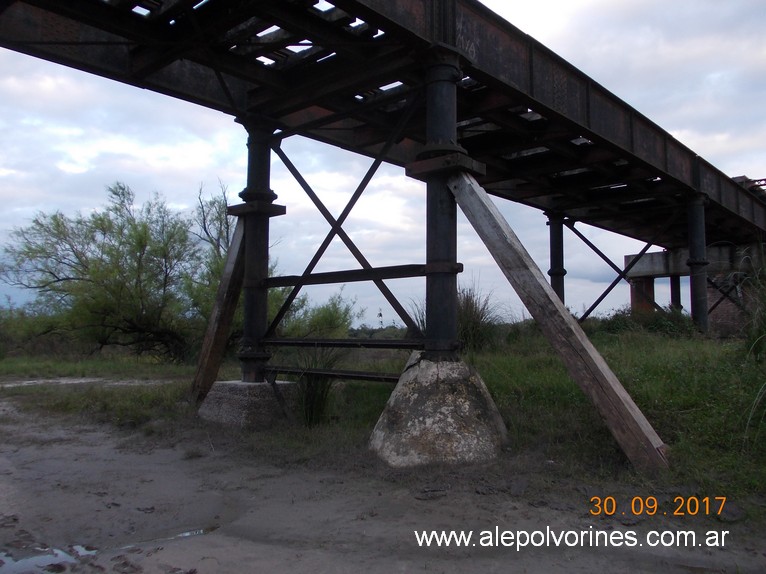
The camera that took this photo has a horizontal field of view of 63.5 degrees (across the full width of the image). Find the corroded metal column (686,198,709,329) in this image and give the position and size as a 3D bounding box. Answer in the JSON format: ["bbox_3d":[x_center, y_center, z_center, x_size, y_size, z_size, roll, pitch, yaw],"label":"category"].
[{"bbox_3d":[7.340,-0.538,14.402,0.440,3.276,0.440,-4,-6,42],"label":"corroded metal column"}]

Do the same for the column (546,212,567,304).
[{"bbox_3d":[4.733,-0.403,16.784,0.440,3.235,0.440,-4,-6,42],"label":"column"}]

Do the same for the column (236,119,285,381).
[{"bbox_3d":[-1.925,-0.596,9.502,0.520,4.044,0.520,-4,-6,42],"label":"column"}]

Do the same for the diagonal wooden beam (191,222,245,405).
[{"bbox_3d":[-2.546,0.400,9.951,0.239,3.168,0.259,8,14,-43],"label":"diagonal wooden beam"}]

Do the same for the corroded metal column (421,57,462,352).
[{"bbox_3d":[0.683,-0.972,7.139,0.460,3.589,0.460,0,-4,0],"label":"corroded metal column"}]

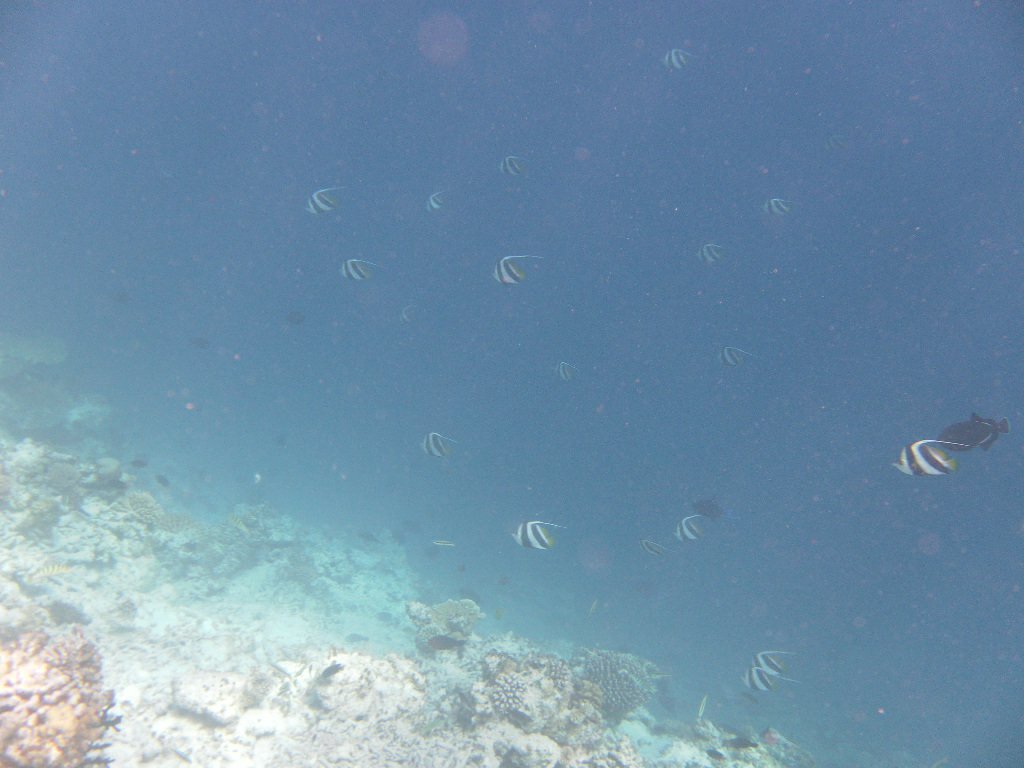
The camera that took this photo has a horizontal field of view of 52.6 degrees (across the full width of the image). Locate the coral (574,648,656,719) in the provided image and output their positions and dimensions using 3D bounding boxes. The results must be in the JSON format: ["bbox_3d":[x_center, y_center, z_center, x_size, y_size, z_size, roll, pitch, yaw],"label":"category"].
[{"bbox_3d":[0.360,1.045,3.630,0.285,0.250,0.242,0,6,0],"label":"coral"}]

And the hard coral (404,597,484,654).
[{"bbox_3d":[-0.274,0.980,4.230,0.308,0.219,0.262,0,6,0],"label":"hard coral"}]

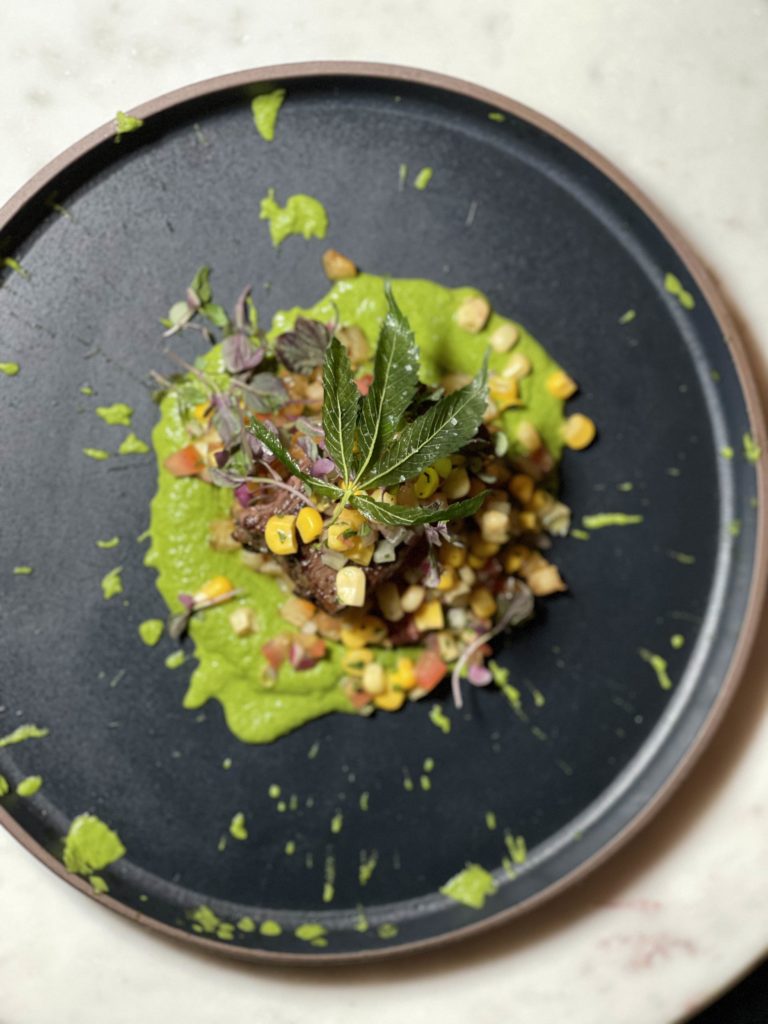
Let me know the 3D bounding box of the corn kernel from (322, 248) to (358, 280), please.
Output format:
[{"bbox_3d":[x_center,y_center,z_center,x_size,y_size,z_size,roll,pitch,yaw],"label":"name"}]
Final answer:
[{"bbox_3d":[-0.013,-0.073,0.560,0.011,0.006,0.008,37,85,-12],"label":"corn kernel"}]

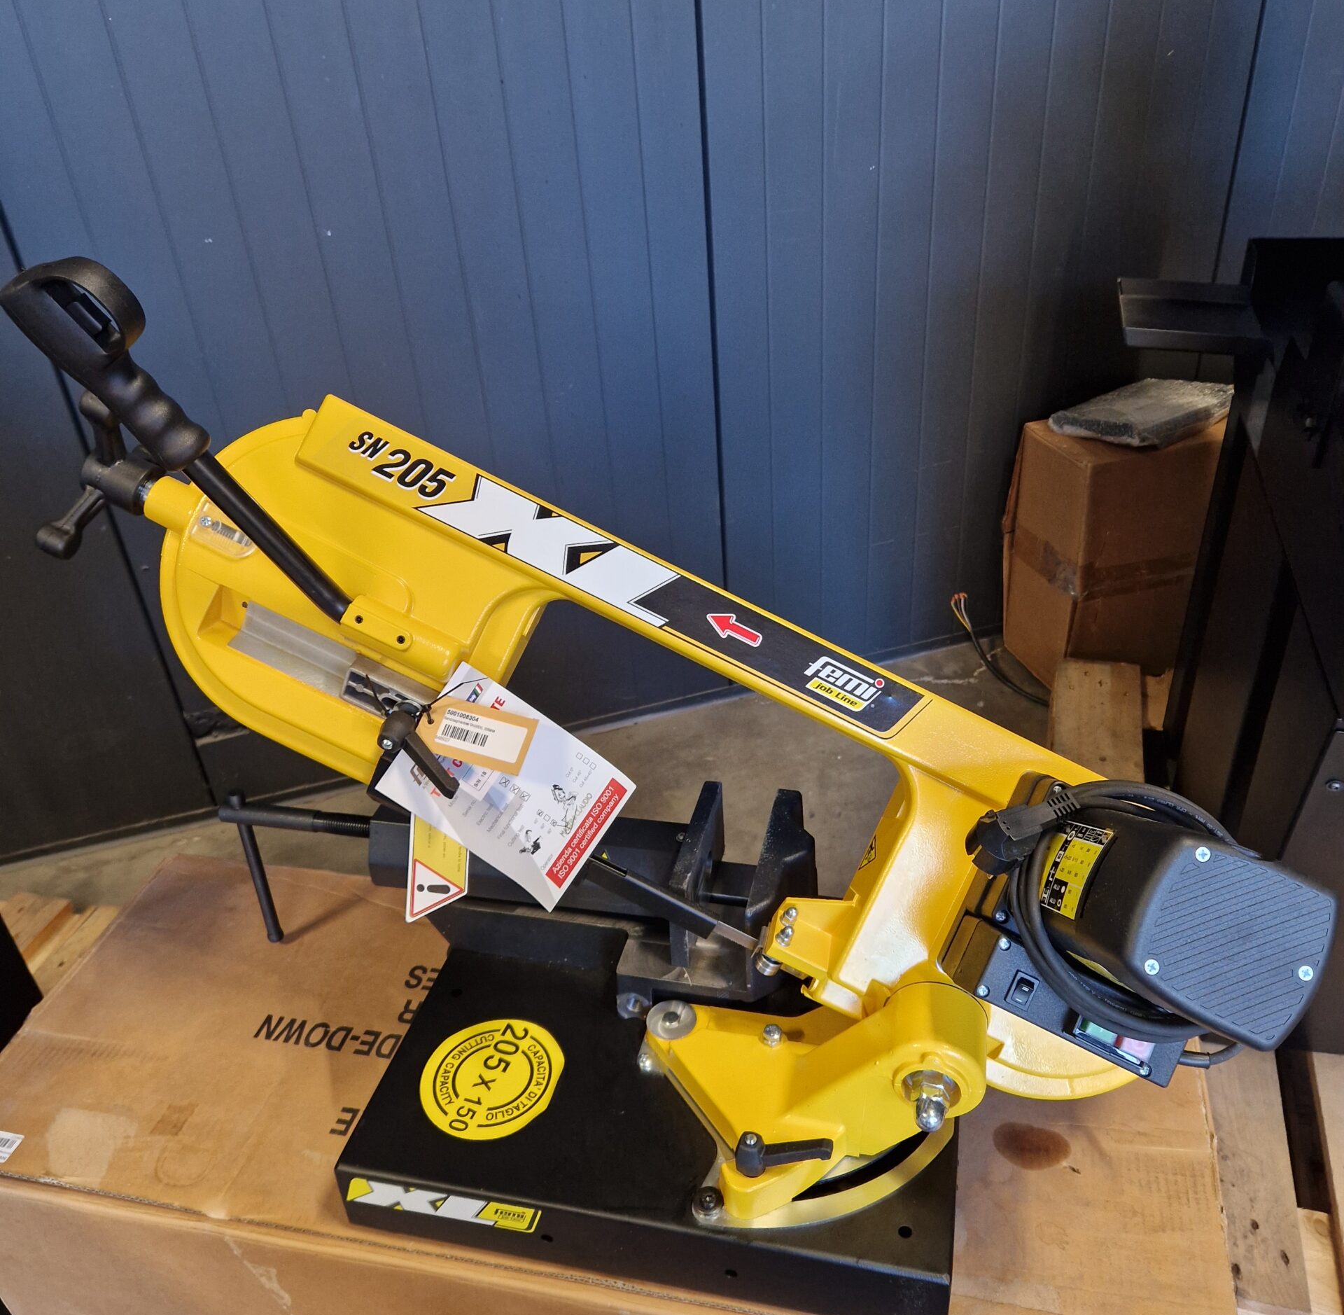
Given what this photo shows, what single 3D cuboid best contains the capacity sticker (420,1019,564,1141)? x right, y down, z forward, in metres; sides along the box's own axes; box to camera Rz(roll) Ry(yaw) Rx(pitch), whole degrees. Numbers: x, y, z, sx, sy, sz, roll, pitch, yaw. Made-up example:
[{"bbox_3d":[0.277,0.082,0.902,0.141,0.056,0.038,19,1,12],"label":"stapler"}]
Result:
[{"bbox_3d":[-0.137,0.320,0.911,0.108,0.001,0.108,7,34,18],"label":"capacity sticker"}]

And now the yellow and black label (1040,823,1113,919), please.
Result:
[{"bbox_3d":[0.255,0.136,0.769,0.004,0.058,0.083,26,-4,-1],"label":"yellow and black label"}]

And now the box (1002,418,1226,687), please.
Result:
[{"bbox_3d":[0.870,-0.216,2.367,0.305,0.500,0.210,-13,33,-13],"label":"box"}]

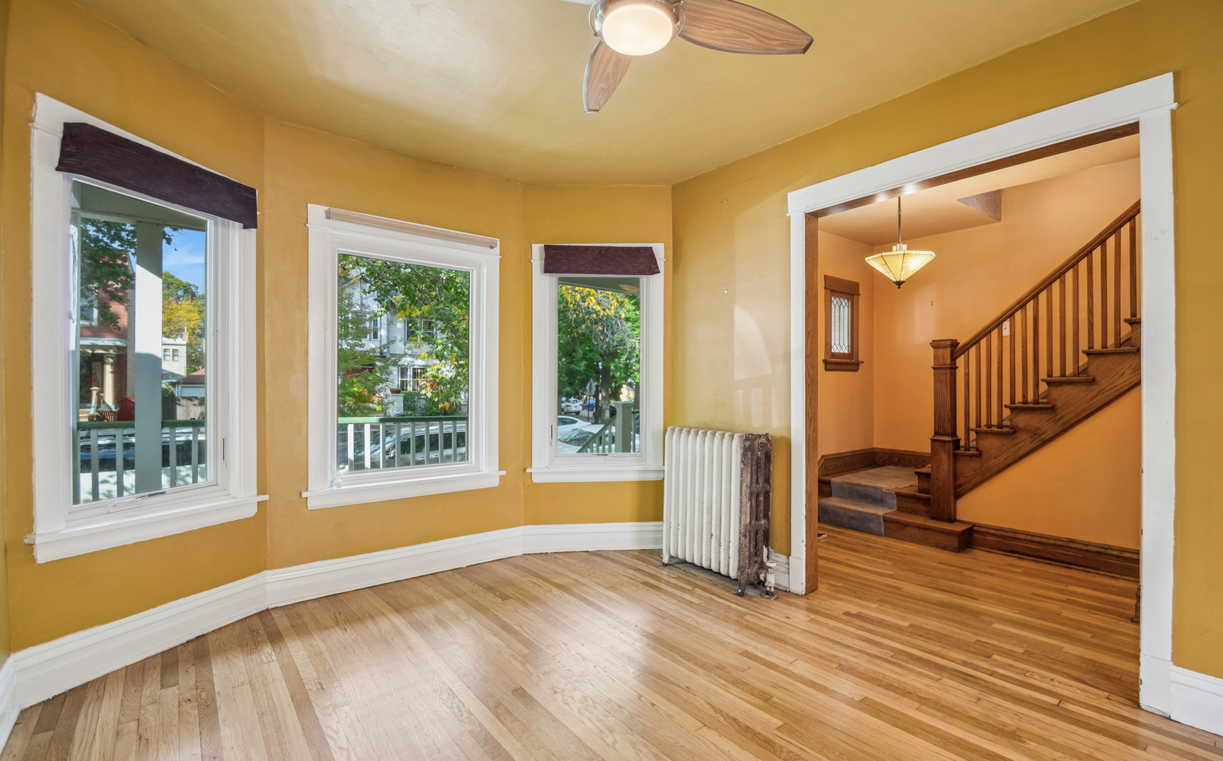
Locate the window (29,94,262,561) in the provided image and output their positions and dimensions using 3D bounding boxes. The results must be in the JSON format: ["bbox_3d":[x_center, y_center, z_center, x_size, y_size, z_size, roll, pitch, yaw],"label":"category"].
[{"bbox_3d":[-2.158,-0.176,2.462,0.117,1.853,0.950,0,0,19],"label":"window"}]

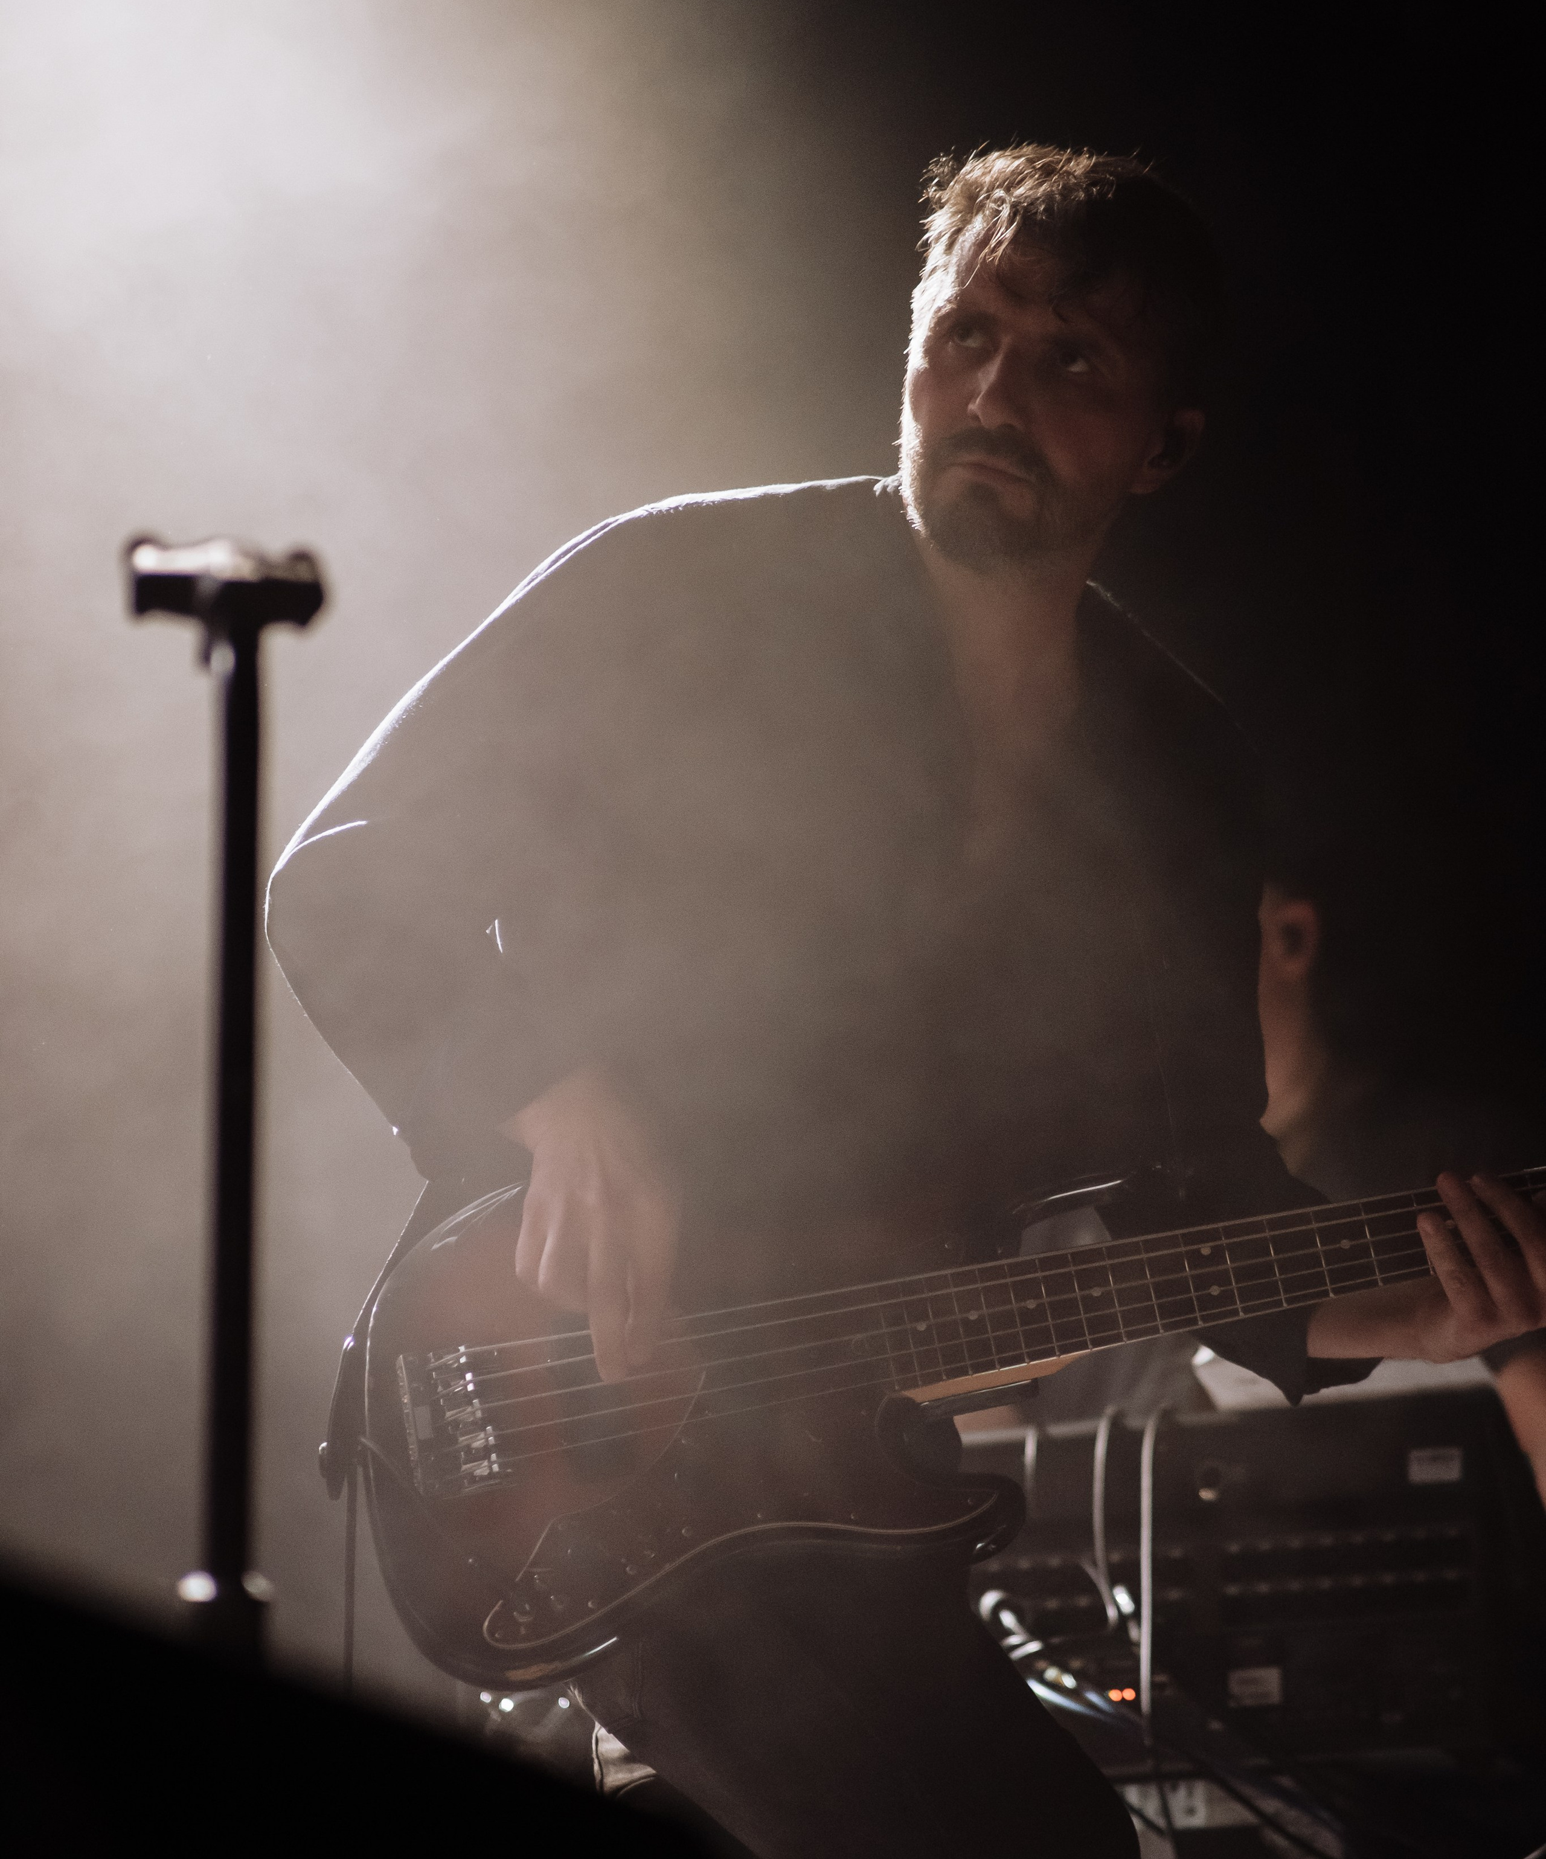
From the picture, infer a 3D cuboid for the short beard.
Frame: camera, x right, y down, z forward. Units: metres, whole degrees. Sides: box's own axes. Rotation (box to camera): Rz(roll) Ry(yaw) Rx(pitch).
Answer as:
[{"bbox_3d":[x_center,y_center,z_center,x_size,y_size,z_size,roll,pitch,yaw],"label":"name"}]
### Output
[{"bbox_3d":[0.130,-0.251,4.800,0.114,0.090,0.080,9,-3,16],"label":"short beard"}]

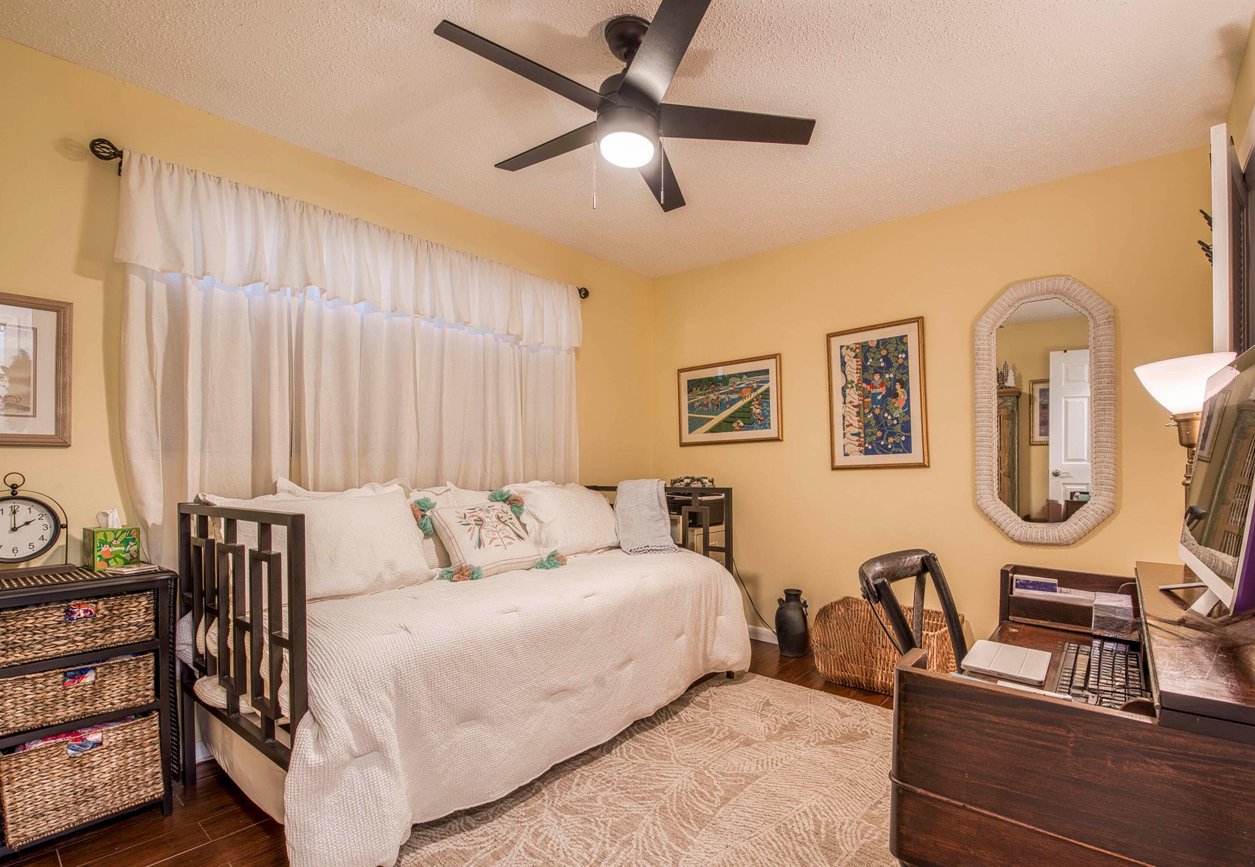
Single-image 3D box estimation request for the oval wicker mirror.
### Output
[{"bbox_3d":[1.833,-0.104,2.405,0.500,1.180,0.060,-1,-1,41],"label":"oval wicker mirror"}]

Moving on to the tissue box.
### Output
[{"bbox_3d":[-1.707,0.374,1.800,0.111,0.129,0.111,0,-1,30],"label":"tissue box"}]

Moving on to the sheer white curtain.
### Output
[{"bbox_3d":[-0.976,-0.059,2.502,0.120,1.680,2.020,-1,-1,41],"label":"sheer white curtain"}]

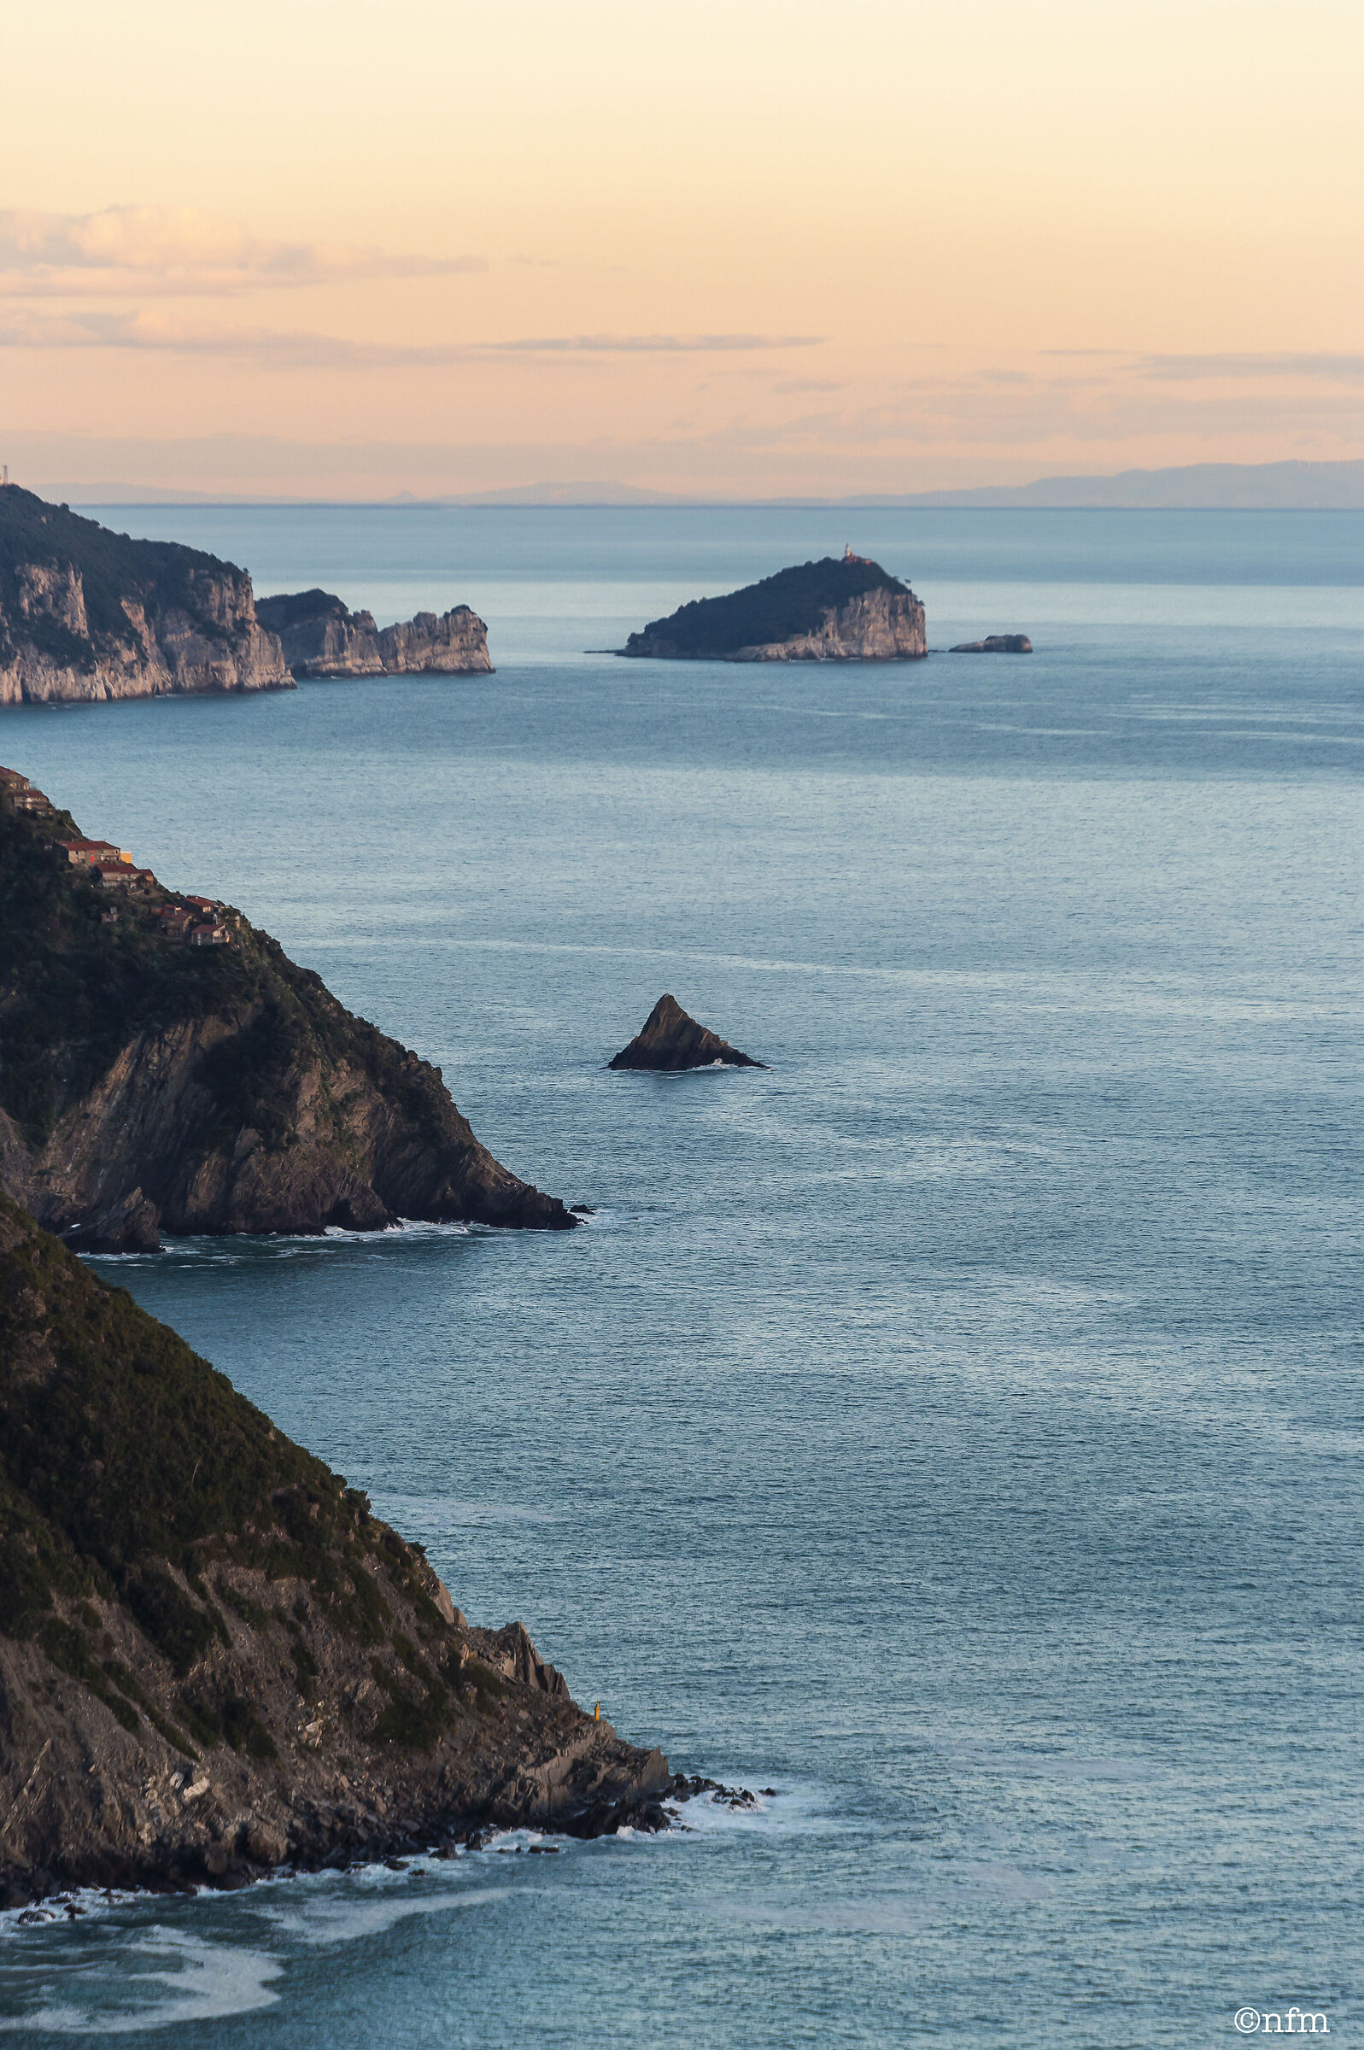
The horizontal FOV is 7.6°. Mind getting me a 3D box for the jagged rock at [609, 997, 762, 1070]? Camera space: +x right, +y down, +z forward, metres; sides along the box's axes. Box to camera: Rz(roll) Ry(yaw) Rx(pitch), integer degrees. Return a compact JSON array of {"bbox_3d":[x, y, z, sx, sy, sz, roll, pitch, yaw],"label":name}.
[{"bbox_3d":[2.100,2.000,3850.000,59.000,28.000,35.000,0,3,0],"label":"jagged rock"}]

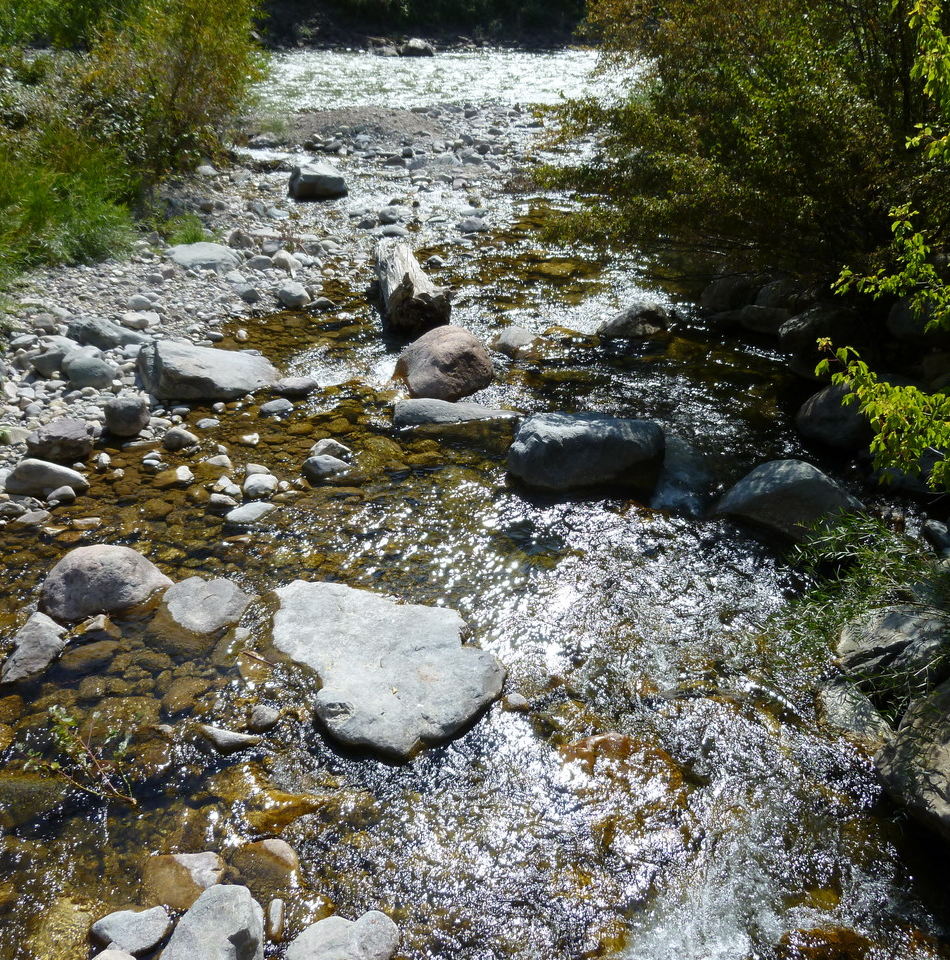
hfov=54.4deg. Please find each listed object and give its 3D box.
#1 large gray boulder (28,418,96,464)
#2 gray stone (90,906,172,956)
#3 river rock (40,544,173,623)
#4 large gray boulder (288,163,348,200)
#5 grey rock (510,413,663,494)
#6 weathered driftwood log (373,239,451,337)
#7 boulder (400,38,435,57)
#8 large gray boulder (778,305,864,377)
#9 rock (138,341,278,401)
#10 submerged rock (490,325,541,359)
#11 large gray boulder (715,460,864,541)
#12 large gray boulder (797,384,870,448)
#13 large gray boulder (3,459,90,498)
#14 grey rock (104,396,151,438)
[{"bbox_3d":[-3.182,-0.305,7.085,0.470,0.263,0.352,-14,32,-23],"label":"large gray boulder"},{"bbox_3d":[-1.290,1.687,3.476,0.300,0.140,0.200,-6,29,-10],"label":"gray stone"},{"bbox_3d":[-2.110,0.590,5.313,0.717,0.339,0.538,0,29,0],"label":"river rock"},{"bbox_3d":[-2.512,-4.754,14.755,0.941,0.575,0.706,6,29,10],"label":"large gray boulder"},{"bbox_3d":[0.792,-0.198,6.586,1.121,0.511,0.617,-2,29,-4],"label":"grey rock"},{"bbox_3d":[-0.760,-2.158,10.266,0.580,0.560,1.897,-6,30,-11],"label":"weathered driftwood log"},{"bbox_3d":[-2.500,-18.795,40.130,1.559,0.816,1.169,-2,29,-3],"label":"boulder"},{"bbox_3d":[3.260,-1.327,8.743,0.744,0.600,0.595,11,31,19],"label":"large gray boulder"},{"bbox_3d":[-2.358,-0.968,8.187,1.189,0.393,0.713,-9,30,-15],"label":"rock"},{"bbox_3d":[0.385,-1.307,8.800,0.480,0.280,0.380,0,29,0],"label":"submerged rock"},{"bbox_3d":[2.183,0.109,6.410,0.967,0.375,0.628,11,31,19],"label":"large gray boulder"},{"bbox_3d":[2.763,-0.481,7.080,0.620,0.500,0.540,0,29,0],"label":"large gray boulder"},{"bbox_3d":[-2.911,-0.012,6.283,0.583,0.216,0.321,6,29,10],"label":"large gray boulder"},{"bbox_3d":[-2.781,-0.501,7.402,0.349,0.300,0.297,-11,31,-20],"label":"grey rock"}]

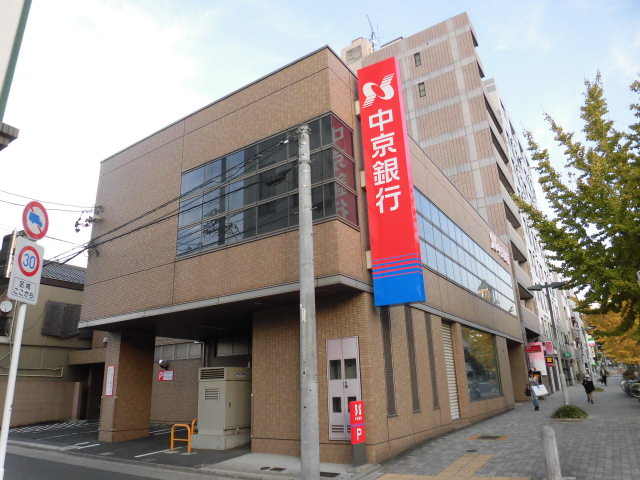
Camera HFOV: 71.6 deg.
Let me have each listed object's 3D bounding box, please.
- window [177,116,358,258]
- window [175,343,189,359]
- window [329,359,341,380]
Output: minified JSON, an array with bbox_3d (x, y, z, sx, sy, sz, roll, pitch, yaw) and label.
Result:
[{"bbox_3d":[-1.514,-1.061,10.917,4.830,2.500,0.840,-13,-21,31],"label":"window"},{"bbox_3d":[-6.148,4.970,19.729,0.856,0.609,0.080,-13,-21,31],"label":"window"},{"bbox_3d":[0.327,2.756,9.394,0.296,0.416,0.040,-13,-21,31],"label":"window"}]

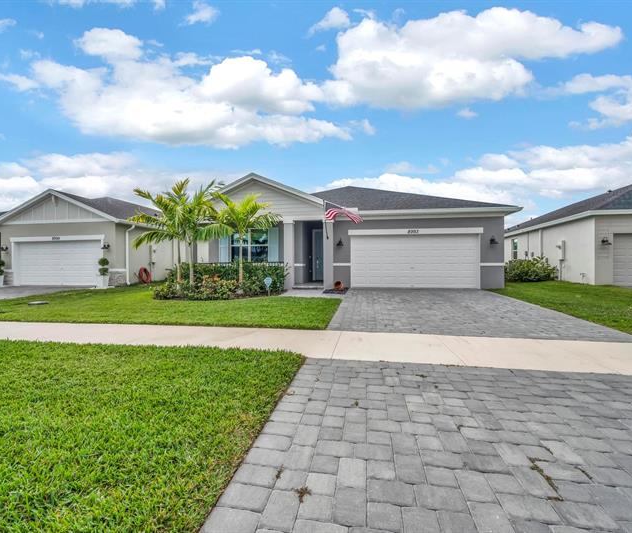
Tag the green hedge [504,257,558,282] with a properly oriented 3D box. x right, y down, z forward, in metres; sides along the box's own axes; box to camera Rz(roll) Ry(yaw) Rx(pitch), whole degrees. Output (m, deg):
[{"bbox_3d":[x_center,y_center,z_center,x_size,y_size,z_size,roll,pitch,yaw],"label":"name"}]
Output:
[{"bbox_3d":[10.500,0.170,15.600,2.600,1.220,1.350,0,0,10],"label":"green hedge"}]

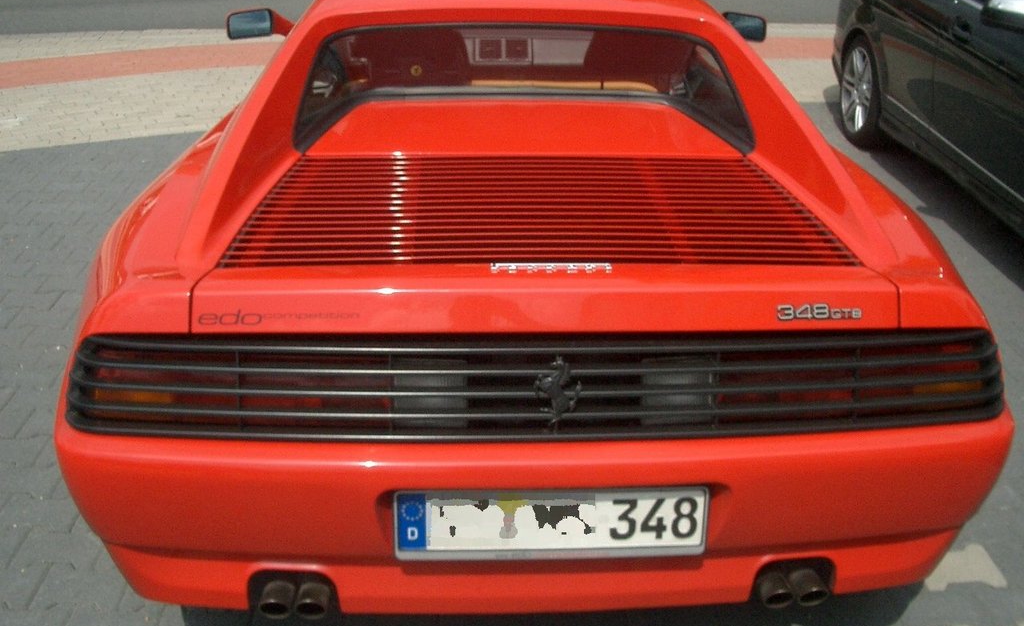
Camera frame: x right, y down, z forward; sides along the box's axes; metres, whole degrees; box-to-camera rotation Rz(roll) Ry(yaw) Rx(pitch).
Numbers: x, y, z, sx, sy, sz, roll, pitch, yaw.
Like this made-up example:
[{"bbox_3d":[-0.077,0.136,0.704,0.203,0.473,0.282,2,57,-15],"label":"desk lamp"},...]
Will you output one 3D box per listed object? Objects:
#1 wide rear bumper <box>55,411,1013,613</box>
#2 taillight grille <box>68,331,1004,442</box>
[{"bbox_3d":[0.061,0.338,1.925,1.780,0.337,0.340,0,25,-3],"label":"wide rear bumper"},{"bbox_3d":[0.065,0.117,1.816,1.690,0.175,0.140,0,25,-3],"label":"taillight grille"}]

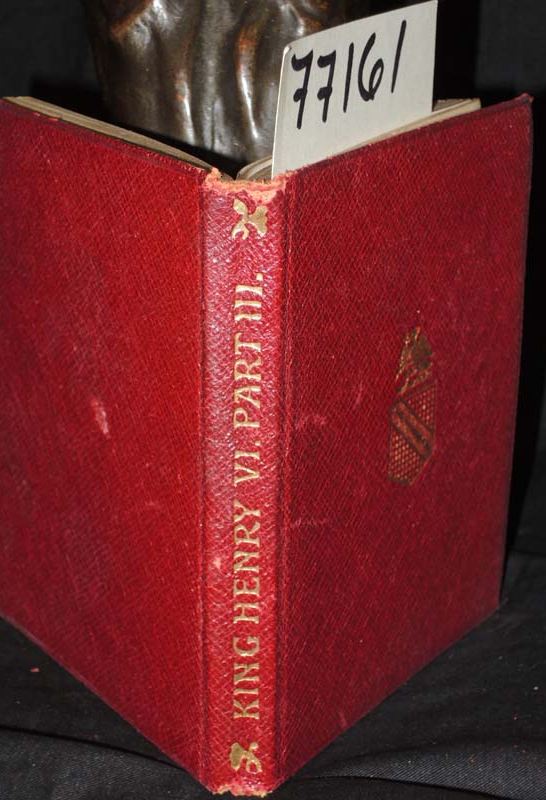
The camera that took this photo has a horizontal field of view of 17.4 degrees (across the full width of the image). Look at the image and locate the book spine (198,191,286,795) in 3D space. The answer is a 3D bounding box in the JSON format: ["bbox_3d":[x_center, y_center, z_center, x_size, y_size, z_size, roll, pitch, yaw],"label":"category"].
[{"bbox_3d":[-0.006,0.019,0.355,0.017,0.132,0.008,1,19,0],"label":"book spine"}]

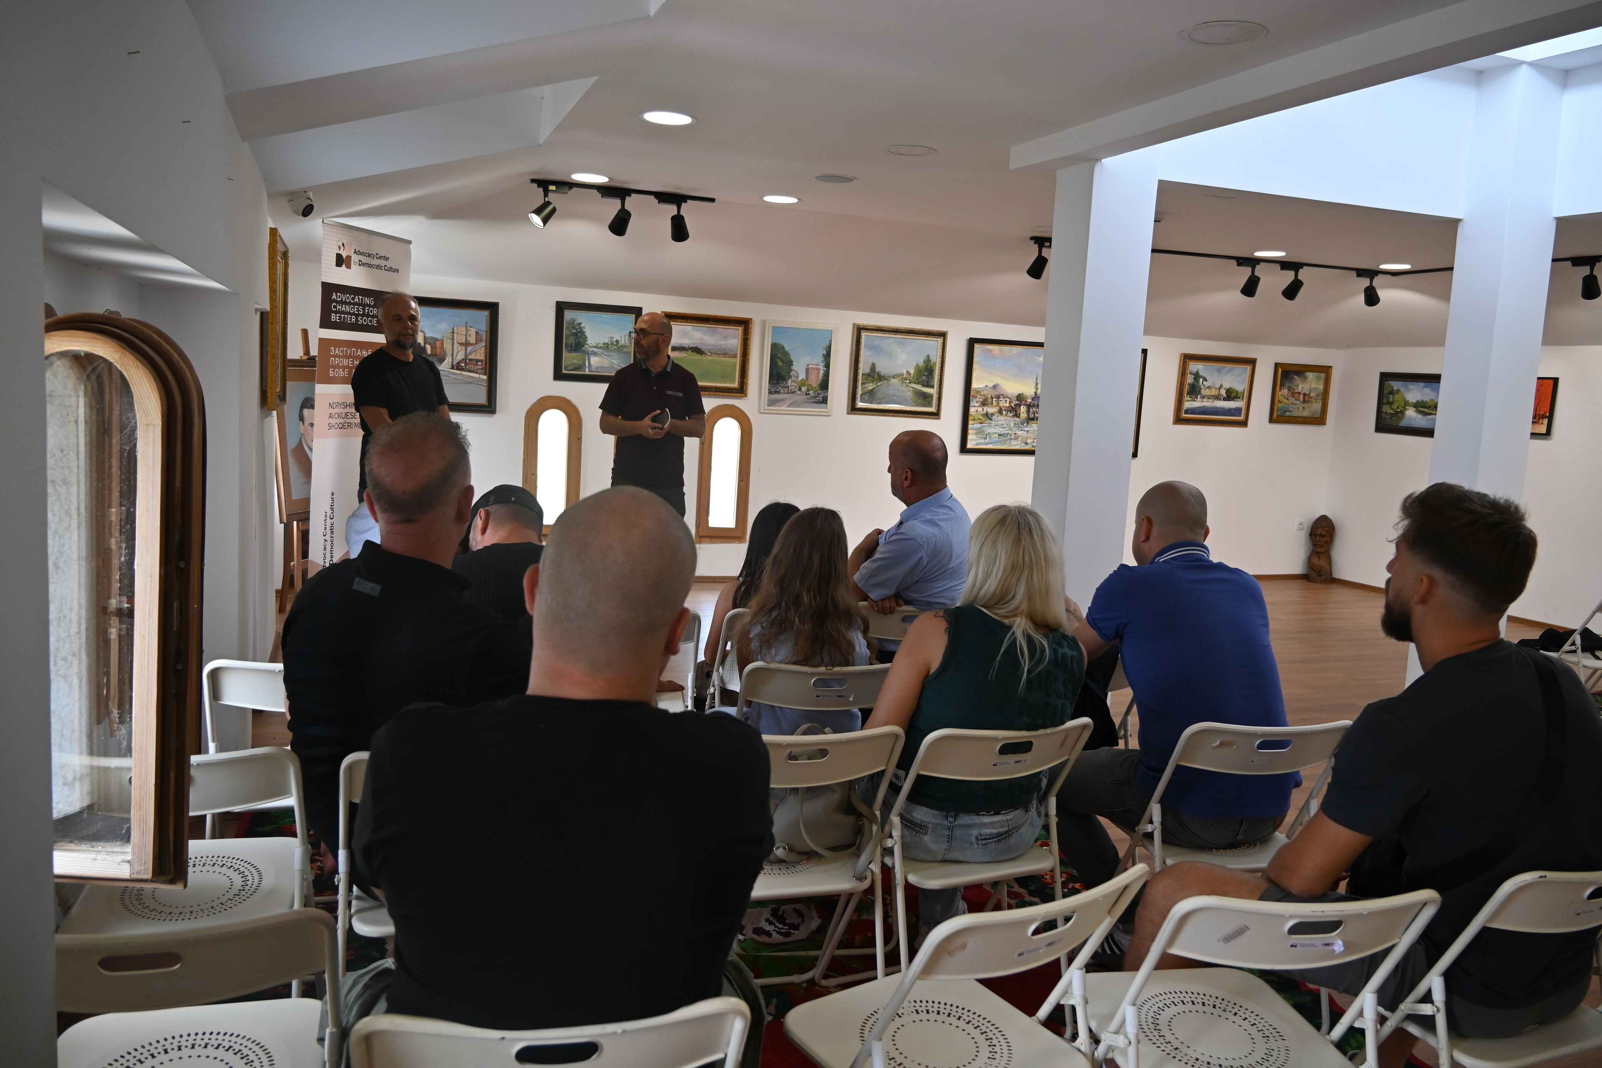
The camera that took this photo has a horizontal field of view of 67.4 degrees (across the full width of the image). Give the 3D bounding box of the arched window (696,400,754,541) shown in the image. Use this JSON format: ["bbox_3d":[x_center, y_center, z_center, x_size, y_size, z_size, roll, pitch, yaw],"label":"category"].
[{"bbox_3d":[-0.565,-0.446,9.012,0.404,1.047,0.080,1,7,-20],"label":"arched window"}]

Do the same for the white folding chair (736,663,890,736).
[{"bbox_3d":[0.006,0.660,3.122,0.410,0.780,0.470,2,7,-12],"label":"white folding chair"}]

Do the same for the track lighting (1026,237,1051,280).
[{"bbox_3d":[1.163,-1.347,5.876,0.120,0.210,0.130,1,7,-23],"label":"track lighting"}]

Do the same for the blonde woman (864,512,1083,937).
[{"bbox_3d":[0.296,0.523,2.958,0.480,1.250,0.660,0,8,-27],"label":"blonde woman"}]

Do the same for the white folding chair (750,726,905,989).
[{"bbox_3d":[-0.070,0.770,2.753,0.453,0.776,0.490,1,7,-19],"label":"white folding chair"}]

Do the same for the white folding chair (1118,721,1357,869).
[{"bbox_3d":[1.039,0.800,3.054,0.453,0.776,0.490,2,7,-15],"label":"white folding chair"}]

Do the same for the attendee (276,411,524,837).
[{"bbox_3d":[-0.794,0.435,2.627,0.530,1.385,0.780,2,7,-13],"label":"attendee"}]

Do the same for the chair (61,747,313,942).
[{"bbox_3d":[-1.121,0.706,2.211,0.410,0.780,0.470,1,7,-18],"label":"chair"}]

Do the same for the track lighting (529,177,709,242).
[{"bbox_3d":[-0.958,-1.742,6.521,1.010,0.250,0.180,1,7,-19],"label":"track lighting"}]

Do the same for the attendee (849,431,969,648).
[{"bbox_3d":[0.277,0.314,4.235,0.680,1.360,0.520,8,8,34],"label":"attendee"}]

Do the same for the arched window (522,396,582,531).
[{"bbox_3d":[-1.723,-0.449,8.308,0.400,1.010,0.100,1,7,-21],"label":"arched window"}]

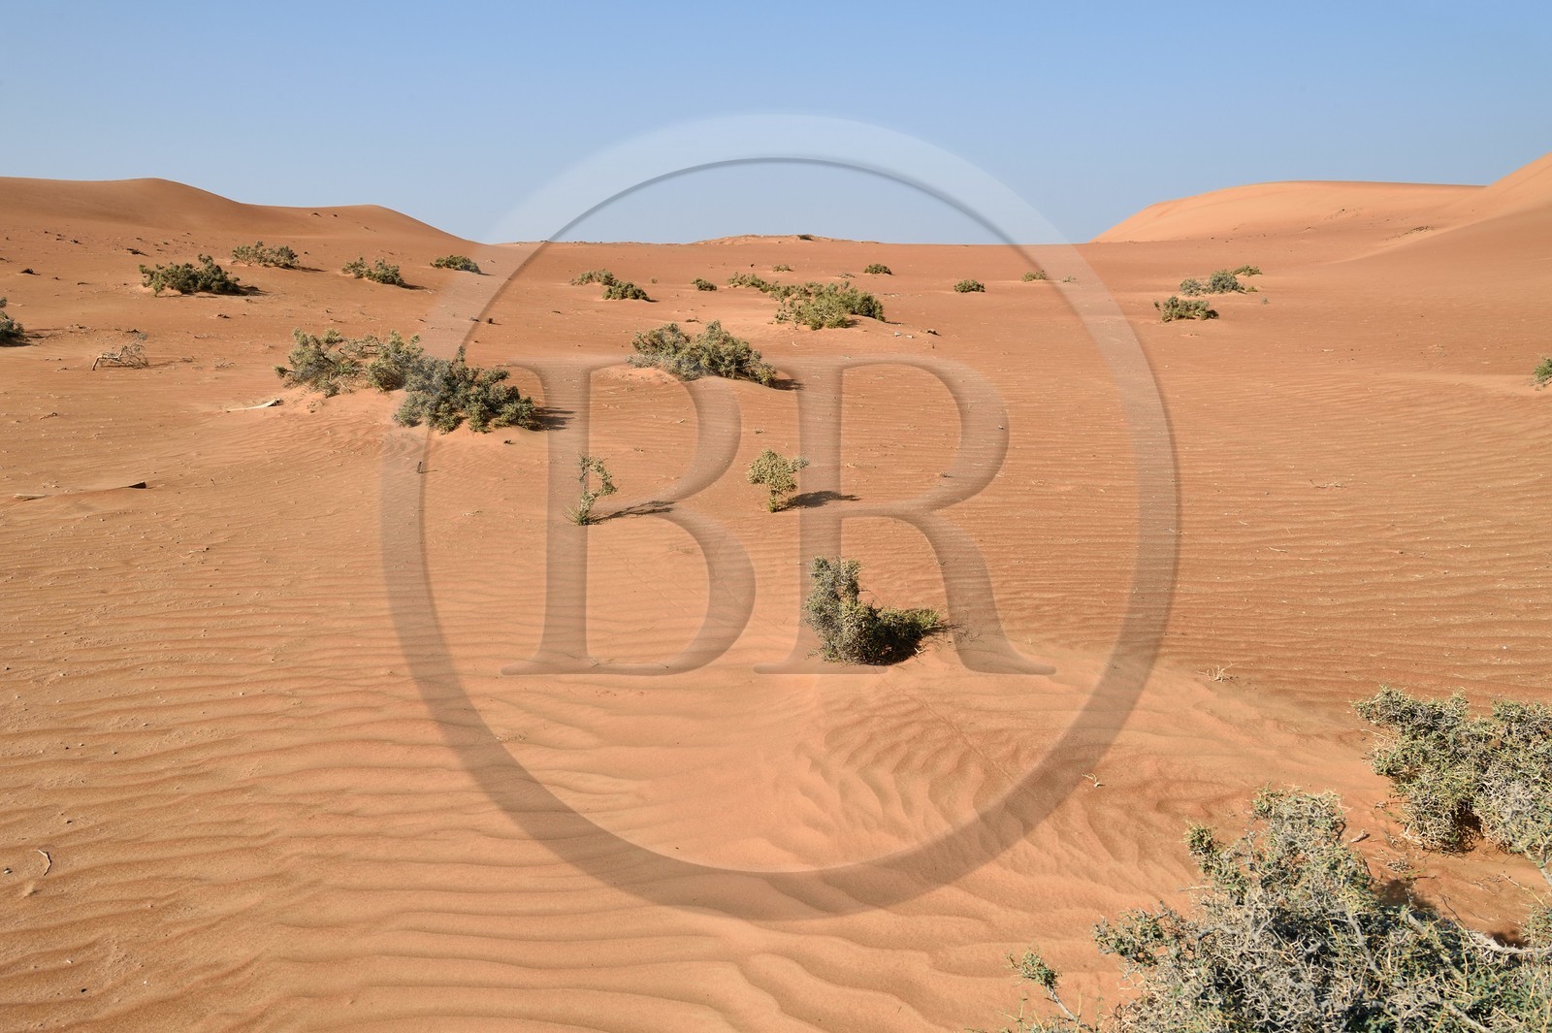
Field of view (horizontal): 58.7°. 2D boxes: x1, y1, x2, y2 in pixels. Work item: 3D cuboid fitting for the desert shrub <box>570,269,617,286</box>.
[{"bbox_3d":[-5.559,-7.274,42.000,1.360,0.530,1.090,-1,11,-7],"label":"desert shrub"}]

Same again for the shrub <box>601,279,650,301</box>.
[{"bbox_3d":[-3.856,-5.820,35.500,1.210,0.530,0.970,-1,11,-6],"label":"shrub"}]

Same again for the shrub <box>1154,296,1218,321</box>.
[{"bbox_3d":[8.336,-4.222,28.000,1.240,0.470,0.990,3,12,16],"label":"shrub"}]

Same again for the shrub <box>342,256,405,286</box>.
[{"bbox_3d":[-11.079,-6.748,38.000,1.690,0.790,1.350,-3,12,-16],"label":"shrub"}]

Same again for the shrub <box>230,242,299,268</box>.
[{"bbox_3d":[-15.960,-8.165,43.000,2.090,0.750,1.670,-4,12,-20],"label":"shrub"}]

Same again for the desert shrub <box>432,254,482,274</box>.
[{"bbox_3d":[-8.884,-7.023,38.363,1.428,0.540,1.143,4,12,20],"label":"desert shrub"}]

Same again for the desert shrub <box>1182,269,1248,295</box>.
[{"bbox_3d":[11.637,-6.177,36.500,1.740,0.670,1.400,3,12,17],"label":"desert shrub"}]

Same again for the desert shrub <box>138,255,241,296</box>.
[{"bbox_3d":[-13.989,-5.773,33.000,2.390,0.910,1.910,-5,12,-22],"label":"desert shrub"}]

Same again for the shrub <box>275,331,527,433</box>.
[{"bbox_3d":[-3.292,-1.213,12.102,2.761,0.742,1.657,8,14,34],"label":"shrub"}]

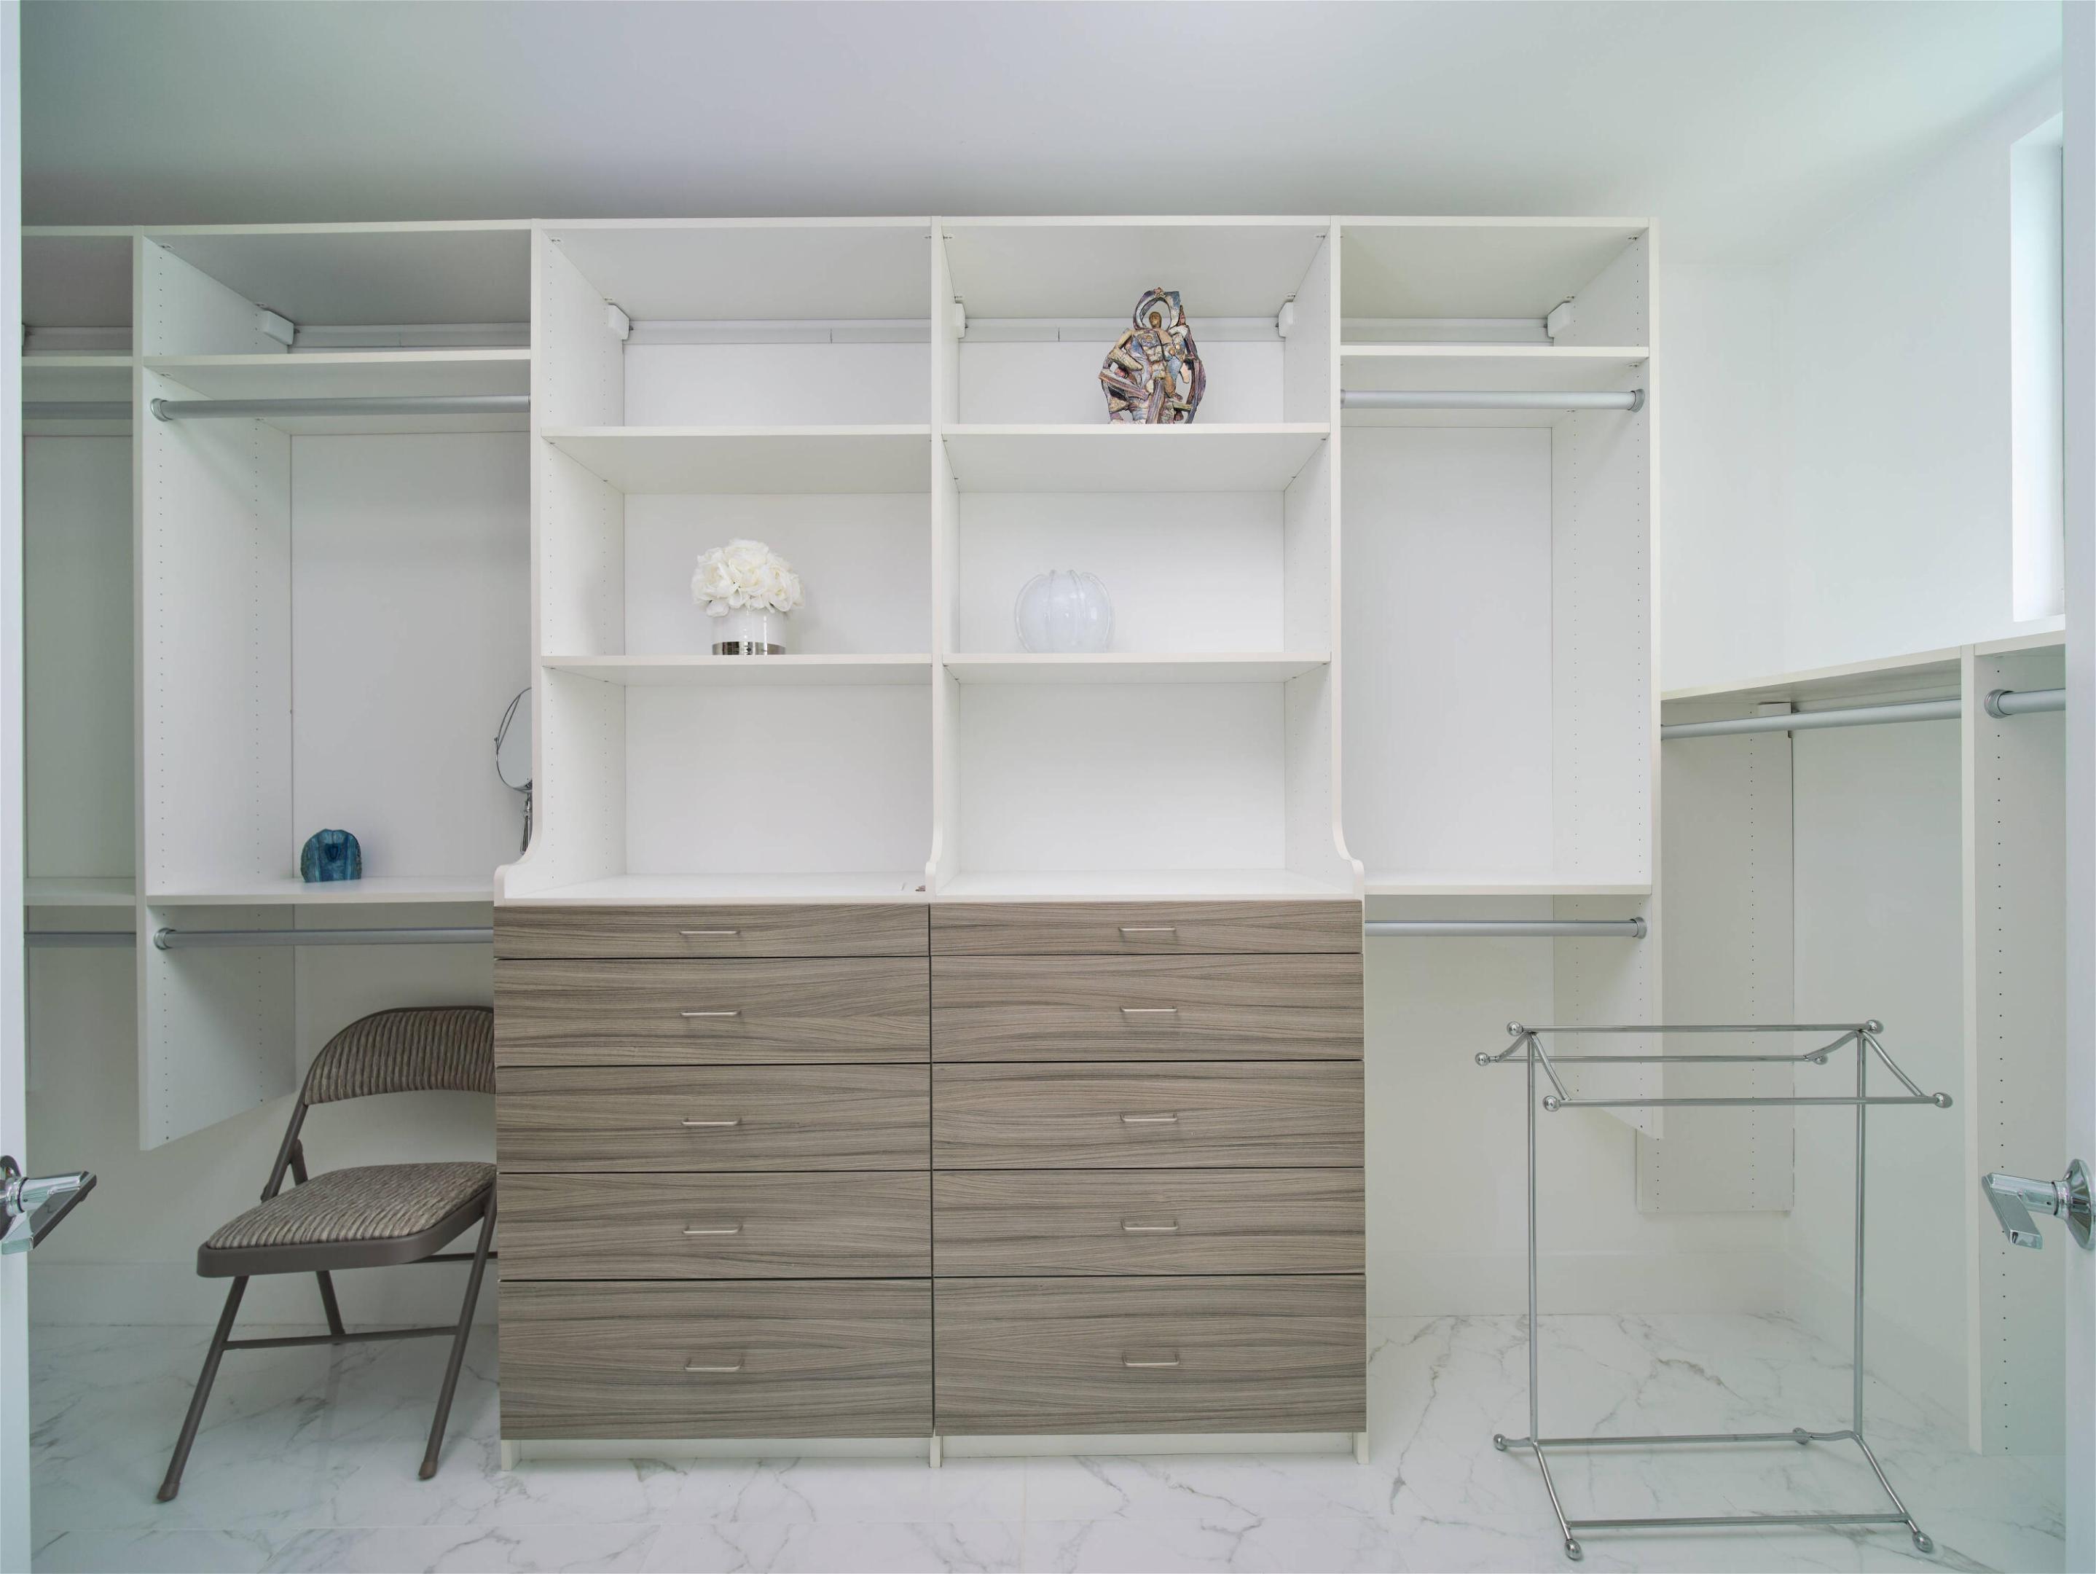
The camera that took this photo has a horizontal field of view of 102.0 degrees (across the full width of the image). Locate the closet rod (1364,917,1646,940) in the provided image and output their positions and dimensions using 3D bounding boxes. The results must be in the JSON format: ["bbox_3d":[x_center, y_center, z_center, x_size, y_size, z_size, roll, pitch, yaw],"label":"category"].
[{"bbox_3d":[0.885,0.287,1.699,0.605,0.037,0.037,0,0,0],"label":"closet rod"}]

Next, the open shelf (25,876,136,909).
[{"bbox_3d":[-2.088,0.226,1.819,0.603,0.019,0.326,0,0,0],"label":"open shelf"}]

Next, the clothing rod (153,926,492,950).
[{"bbox_3d":[-1.381,0.302,1.697,0.755,0.037,0.037,0,0,0],"label":"clothing rod"}]

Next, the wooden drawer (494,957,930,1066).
[{"bbox_3d":[-0.600,0.404,1.729,0.774,0.188,0.420,0,0,0],"label":"wooden drawer"}]

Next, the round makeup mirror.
[{"bbox_3d":[-1.126,-0.004,1.838,0.215,0.420,0.135,0,0,28],"label":"round makeup mirror"}]

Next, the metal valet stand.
[{"bbox_3d":[1.129,0.821,1.476,0.660,0.829,0.250,0,0,-1],"label":"metal valet stand"}]

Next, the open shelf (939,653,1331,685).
[{"bbox_3d":[0.174,-0.250,1.823,0.753,0.019,0.326,0,0,0],"label":"open shelf"}]

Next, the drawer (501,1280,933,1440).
[{"bbox_3d":[-0.596,1.028,1.730,0.774,0.284,0.420,0,0,0],"label":"drawer"}]

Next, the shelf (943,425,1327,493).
[{"bbox_3d":[0.174,-0.700,1.826,0.762,0.020,0.330,0,0,0],"label":"shelf"}]

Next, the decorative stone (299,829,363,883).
[{"bbox_3d":[-1.608,0.153,1.909,0.112,0.116,0.060,0,0,-25],"label":"decorative stone"}]

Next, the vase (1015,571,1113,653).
[{"bbox_3d":[0.027,-0.364,1.825,0.209,0.205,0.209,0,0,0],"label":"vase"}]

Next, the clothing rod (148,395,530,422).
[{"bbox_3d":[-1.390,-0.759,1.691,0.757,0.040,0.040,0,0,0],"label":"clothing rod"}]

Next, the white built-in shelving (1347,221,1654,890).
[{"bbox_3d":[0.880,-0.448,1.824,0.616,1.329,0.326,0,0,0],"label":"white built-in shelving"}]

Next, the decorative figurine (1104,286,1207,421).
[{"bbox_3d":[0.217,-0.884,1.800,0.219,0.347,0.100,0,0,0],"label":"decorative figurine"}]

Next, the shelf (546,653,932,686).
[{"bbox_3d":[-0.605,-0.248,1.825,0.762,0.020,0.330,0,0,0],"label":"shelf"}]

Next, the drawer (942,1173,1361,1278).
[{"bbox_3d":[0.182,0.783,1.731,0.773,0.188,0.420,0,0,0],"label":"drawer"}]

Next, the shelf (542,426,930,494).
[{"bbox_3d":[-0.608,-0.696,1.825,0.762,0.020,0.330,0,0,0],"label":"shelf"}]

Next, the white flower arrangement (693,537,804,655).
[{"bbox_3d":[-0.647,-0.396,1.828,0.237,0.278,0.237,0,0,0],"label":"white flower arrangement"}]

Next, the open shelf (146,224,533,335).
[{"bbox_3d":[-1.390,-1.092,1.823,0.757,0.020,0.330,0,0,0],"label":"open shelf"}]

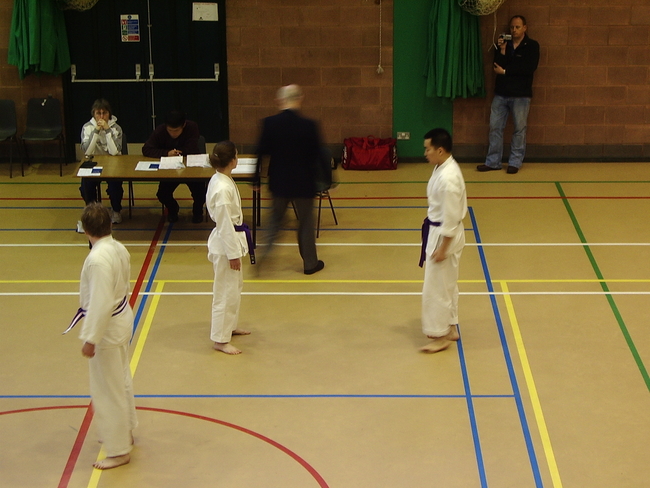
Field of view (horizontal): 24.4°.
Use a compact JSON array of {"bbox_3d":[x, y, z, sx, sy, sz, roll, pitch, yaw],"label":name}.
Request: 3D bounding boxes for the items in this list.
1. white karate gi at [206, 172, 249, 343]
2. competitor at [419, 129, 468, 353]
[{"bbox_3d":[-0.773,0.090,12.076,0.340,1.440,0.480,0,19,1],"label":"white karate gi"},{"bbox_3d":[0.946,-0.035,11.994,0.400,1.800,0.500,-3,19,-9],"label":"competitor"}]

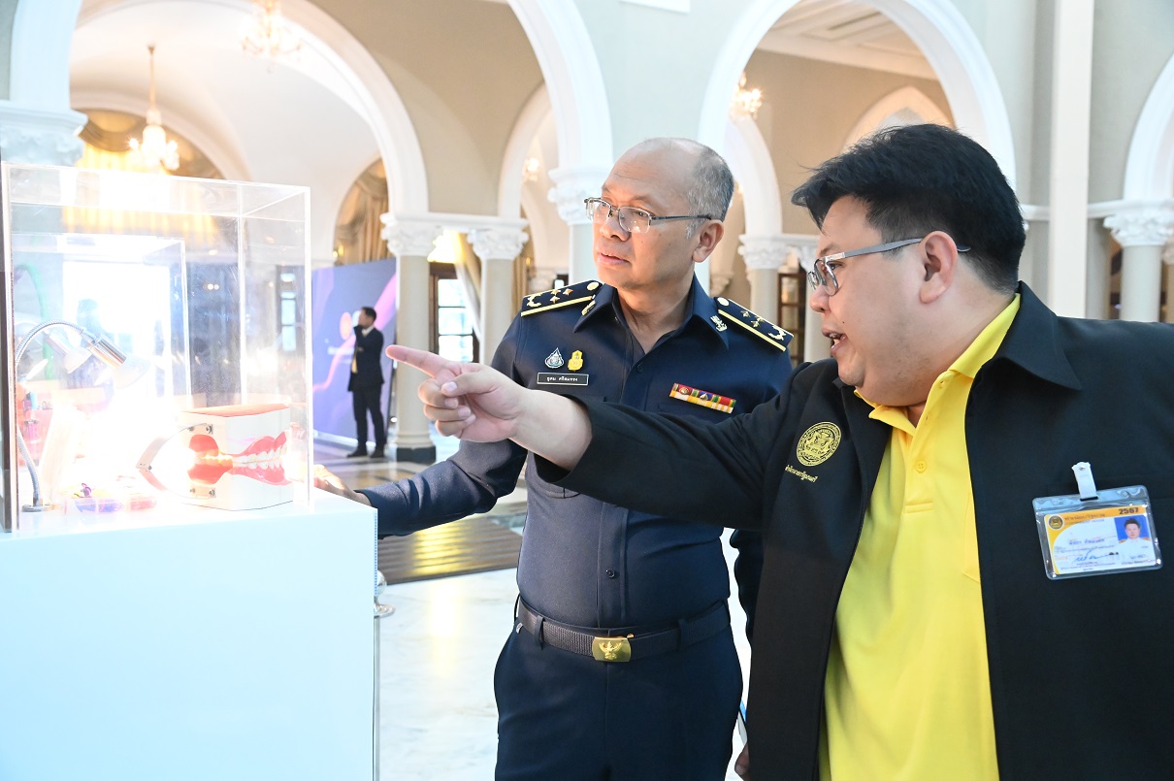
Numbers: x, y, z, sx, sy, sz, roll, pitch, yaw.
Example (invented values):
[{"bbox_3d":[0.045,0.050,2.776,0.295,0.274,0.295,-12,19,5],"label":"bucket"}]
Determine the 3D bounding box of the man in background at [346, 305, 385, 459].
[{"bbox_3d":[-2.540,-0.076,12.750,0.420,1.720,0.500,-1,3,-22],"label":"man in background"}]

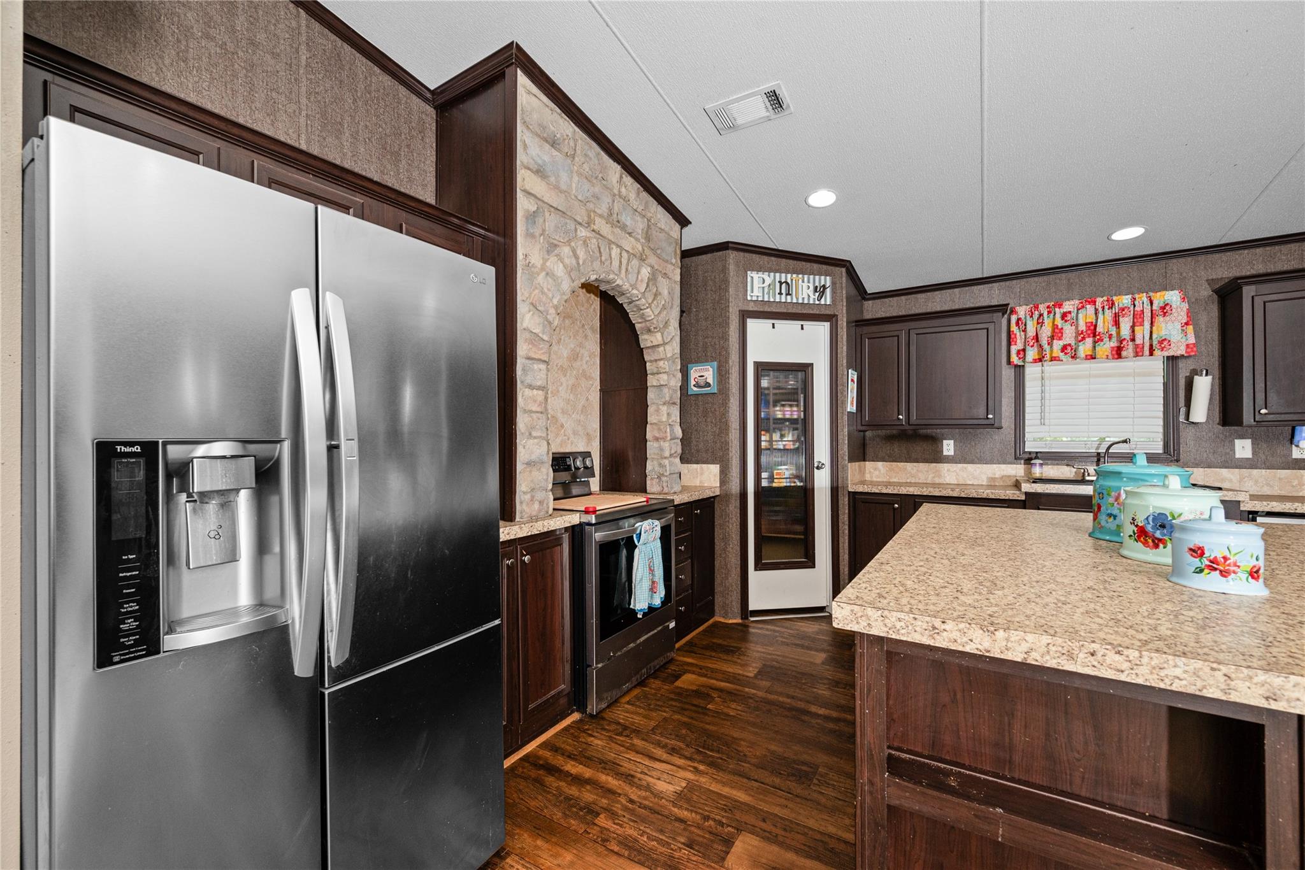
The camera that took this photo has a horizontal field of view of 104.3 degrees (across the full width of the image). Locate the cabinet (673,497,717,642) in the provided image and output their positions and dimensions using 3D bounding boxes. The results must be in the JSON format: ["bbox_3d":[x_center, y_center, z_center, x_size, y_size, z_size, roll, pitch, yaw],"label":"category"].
[{"bbox_3d":[0.029,0.854,3.409,0.590,0.870,0.645,-1,-1,33],"label":"cabinet"}]

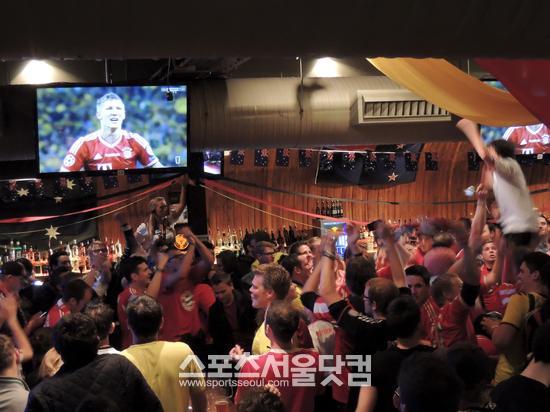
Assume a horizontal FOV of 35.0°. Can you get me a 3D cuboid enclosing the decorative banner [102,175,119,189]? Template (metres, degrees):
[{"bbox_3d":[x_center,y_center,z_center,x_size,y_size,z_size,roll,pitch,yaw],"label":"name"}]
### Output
[{"bbox_3d":[-1.837,-0.292,9.800,0.165,0.200,0.020,-2,2,-11],"label":"decorative banner"}]

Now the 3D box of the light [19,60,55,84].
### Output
[{"bbox_3d":[-2.621,-1.467,9.600,0.390,0.270,0.340,-2,2,-6],"label":"light"}]

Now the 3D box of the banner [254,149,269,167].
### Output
[{"bbox_3d":[-0.162,-0.582,10.600,0.157,0.218,0.020,-2,2,-2],"label":"banner"}]

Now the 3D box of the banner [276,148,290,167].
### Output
[{"bbox_3d":[0.102,-0.582,10.600,0.157,0.218,0.020,-2,2,-2],"label":"banner"}]

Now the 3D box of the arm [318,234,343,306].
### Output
[{"bbox_3d":[0.343,0.393,5.400,0.150,0.440,0.200,-2,2,-11],"label":"arm"}]

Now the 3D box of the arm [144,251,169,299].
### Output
[{"bbox_3d":[-0.855,0.494,6.300,0.170,0.360,0.180,-1,2,32],"label":"arm"}]

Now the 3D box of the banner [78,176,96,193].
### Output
[{"bbox_3d":[-2.104,-0.255,9.800,0.165,0.205,0.020,-2,2,-11],"label":"banner"}]

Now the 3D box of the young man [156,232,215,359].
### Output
[{"bbox_3d":[-0.760,1.120,7.450,0.530,1.840,0.420,-1,1,-7],"label":"young man"}]

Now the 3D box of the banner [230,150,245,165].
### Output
[{"bbox_3d":[-0.448,-0.595,10.500,0.157,0.210,0.020,-2,2,-2],"label":"banner"}]

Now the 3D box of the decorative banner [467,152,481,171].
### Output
[{"bbox_3d":[2.421,-0.536,10.600,0.157,0.218,0.020,-2,2,6],"label":"decorative banner"}]

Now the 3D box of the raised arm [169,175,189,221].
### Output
[{"bbox_3d":[-1.027,-0.085,9.300,0.210,0.490,0.180,-2,2,-6],"label":"raised arm"}]

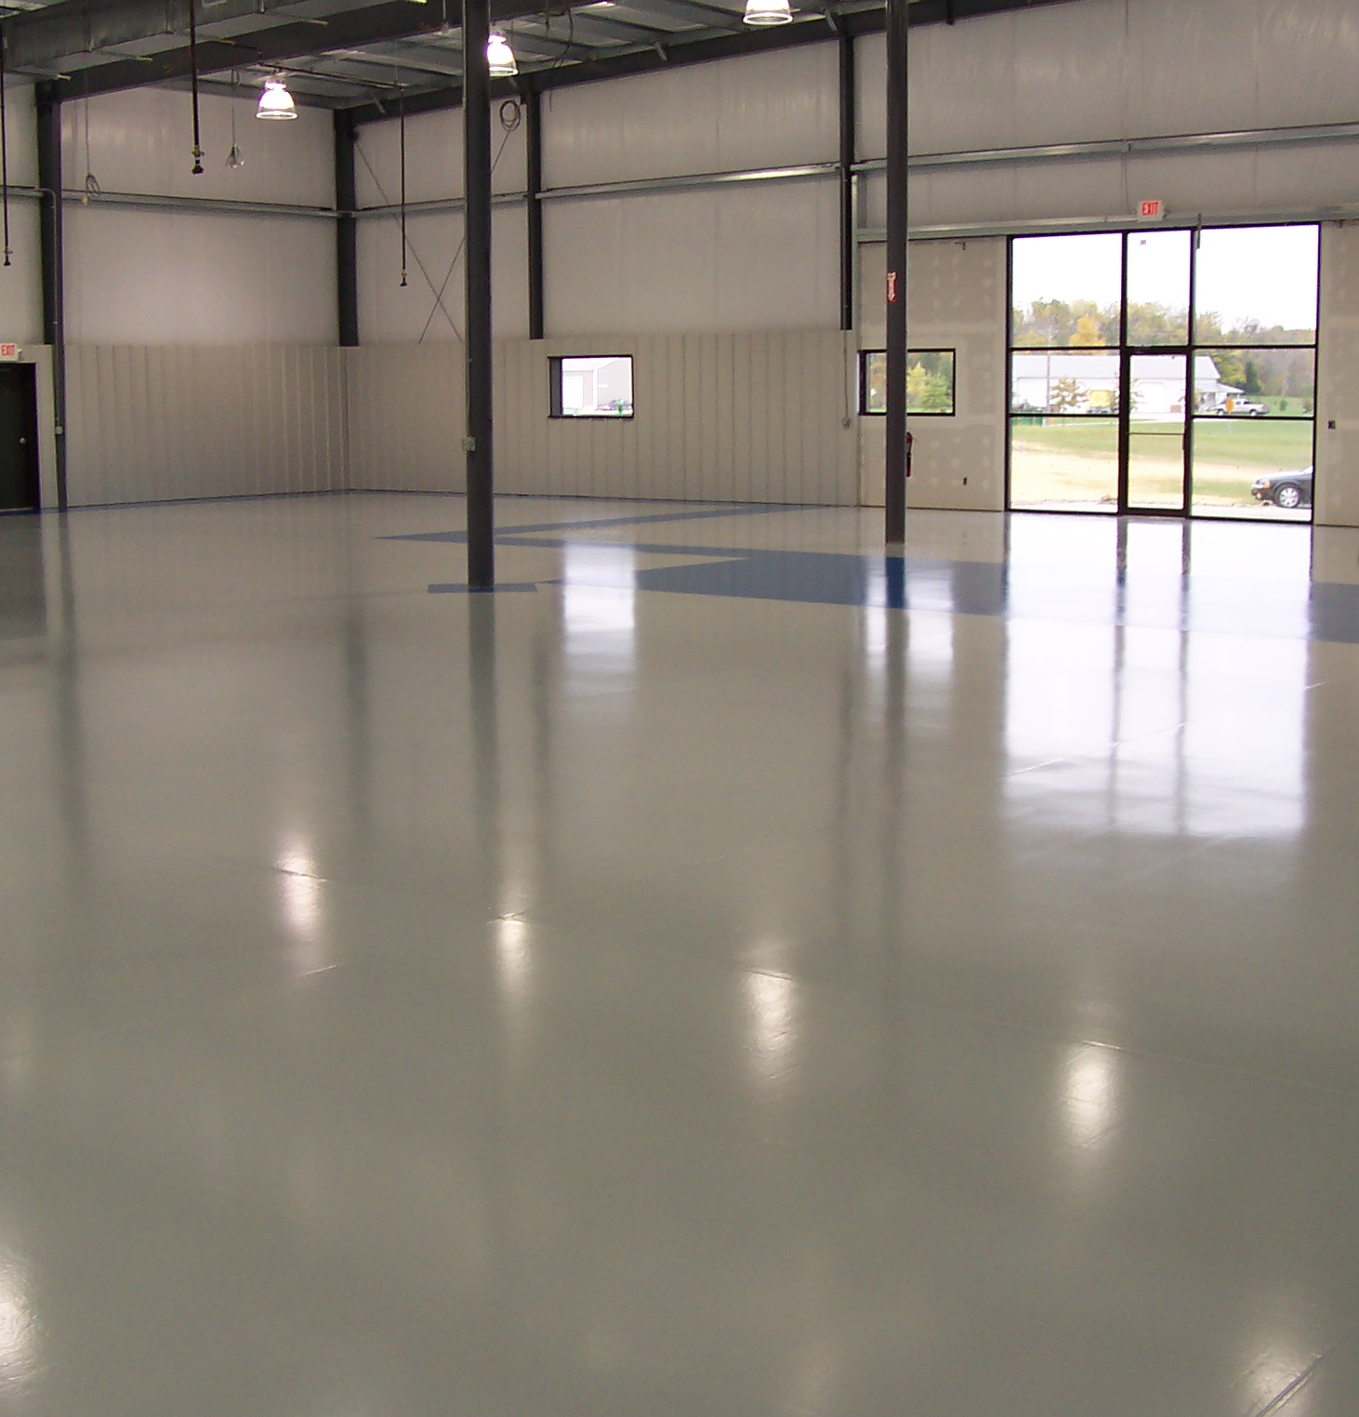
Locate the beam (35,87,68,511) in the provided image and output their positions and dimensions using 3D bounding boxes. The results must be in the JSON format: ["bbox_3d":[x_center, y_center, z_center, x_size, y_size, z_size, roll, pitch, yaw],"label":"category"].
[{"bbox_3d":[-9.371,-6.066,30.150,0.360,6.250,0.200,7,11,39],"label":"beam"}]

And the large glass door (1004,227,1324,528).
[{"bbox_3d":[6.137,-4.301,26.089,4.330,3.680,0.130,7,11,39],"label":"large glass door"}]

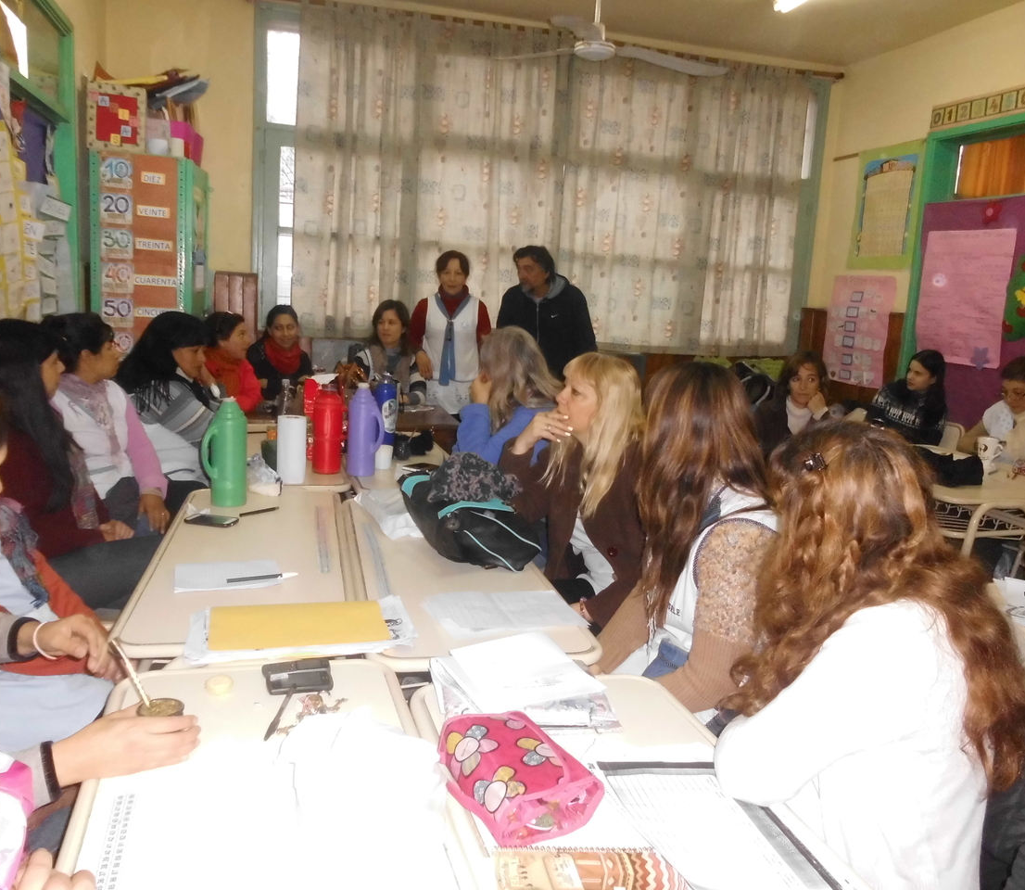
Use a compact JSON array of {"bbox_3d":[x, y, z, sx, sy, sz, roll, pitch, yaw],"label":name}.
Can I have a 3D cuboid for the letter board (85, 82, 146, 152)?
[{"bbox_3d":[-2.130,-1.761,4.805,0.290,0.339,0.030,1,11,-15],"label":"letter board"}]

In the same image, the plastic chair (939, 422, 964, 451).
[{"bbox_3d":[2.187,0.299,5.033,0.470,0.820,0.420,-1,11,-26],"label":"plastic chair"}]

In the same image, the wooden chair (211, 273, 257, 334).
[{"bbox_3d":[-1.576,-0.497,5.015,0.380,0.930,0.420,1,11,-16],"label":"wooden chair"}]

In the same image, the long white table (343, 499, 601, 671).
[{"bbox_3d":[-0.202,0.654,2.327,0.460,0.740,1.240,1,10,-13],"label":"long white table"}]

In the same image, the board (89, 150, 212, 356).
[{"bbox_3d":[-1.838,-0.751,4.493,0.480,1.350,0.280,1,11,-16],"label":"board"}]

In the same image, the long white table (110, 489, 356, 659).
[{"bbox_3d":[-0.660,0.620,2.255,0.455,0.740,1.210,1,11,-13],"label":"long white table"}]

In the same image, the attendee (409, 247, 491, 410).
[{"bbox_3d":[-0.391,-0.315,5.113,0.460,1.566,0.300,3,11,-5],"label":"attendee"}]

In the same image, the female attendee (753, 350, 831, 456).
[{"bbox_3d":[1.097,0.217,3.735,0.500,1.205,0.720,10,12,32],"label":"female attendee"}]

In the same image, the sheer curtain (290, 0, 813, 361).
[{"bbox_3d":[0.325,-1.546,5.608,3.320,1.900,0.140,1,11,-16],"label":"sheer curtain"}]

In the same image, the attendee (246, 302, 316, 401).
[{"bbox_3d":[-1.147,-0.057,4.349,0.460,1.240,0.680,1,11,-16],"label":"attendee"}]

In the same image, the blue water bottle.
[{"bbox_3d":[-0.472,-0.107,3.341,0.079,0.315,0.079,2,11,-8],"label":"blue water bottle"}]

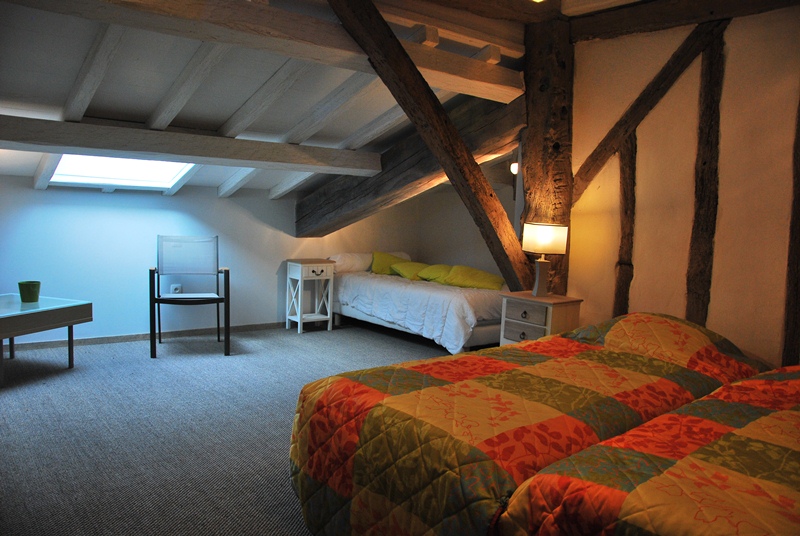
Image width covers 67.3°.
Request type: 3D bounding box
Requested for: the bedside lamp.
[{"bbox_3d":[0.905,-0.048,3.777,0.215,0.463,0.200,1,5,-7],"label":"bedside lamp"}]

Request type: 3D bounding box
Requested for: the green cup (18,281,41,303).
[{"bbox_3d":[-2.429,0.154,3.943,0.148,0.126,0.148,-2,6,-37],"label":"green cup"}]

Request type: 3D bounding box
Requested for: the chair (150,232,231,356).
[{"bbox_3d":[-1.625,0.197,4.666,0.560,0.875,0.580,0,5,-17],"label":"chair"}]

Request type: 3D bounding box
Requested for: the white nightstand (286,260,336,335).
[{"bbox_3d":[-0.836,0.254,5.581,0.360,0.655,0.300,-2,6,-37],"label":"white nightstand"}]

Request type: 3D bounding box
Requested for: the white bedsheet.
[{"bbox_3d":[0.280,0.335,5.416,1.000,0.500,1.820,-2,6,-37],"label":"white bedsheet"}]

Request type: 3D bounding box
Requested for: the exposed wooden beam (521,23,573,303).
[{"bbox_3d":[0.965,-0.421,3.999,0.230,2.355,0.290,-2,6,-37],"label":"exposed wooden beam"}]

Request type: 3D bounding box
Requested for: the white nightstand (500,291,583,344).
[{"bbox_3d":[0.858,0.484,3.725,0.290,0.591,0.420,-2,6,-37],"label":"white nightstand"}]

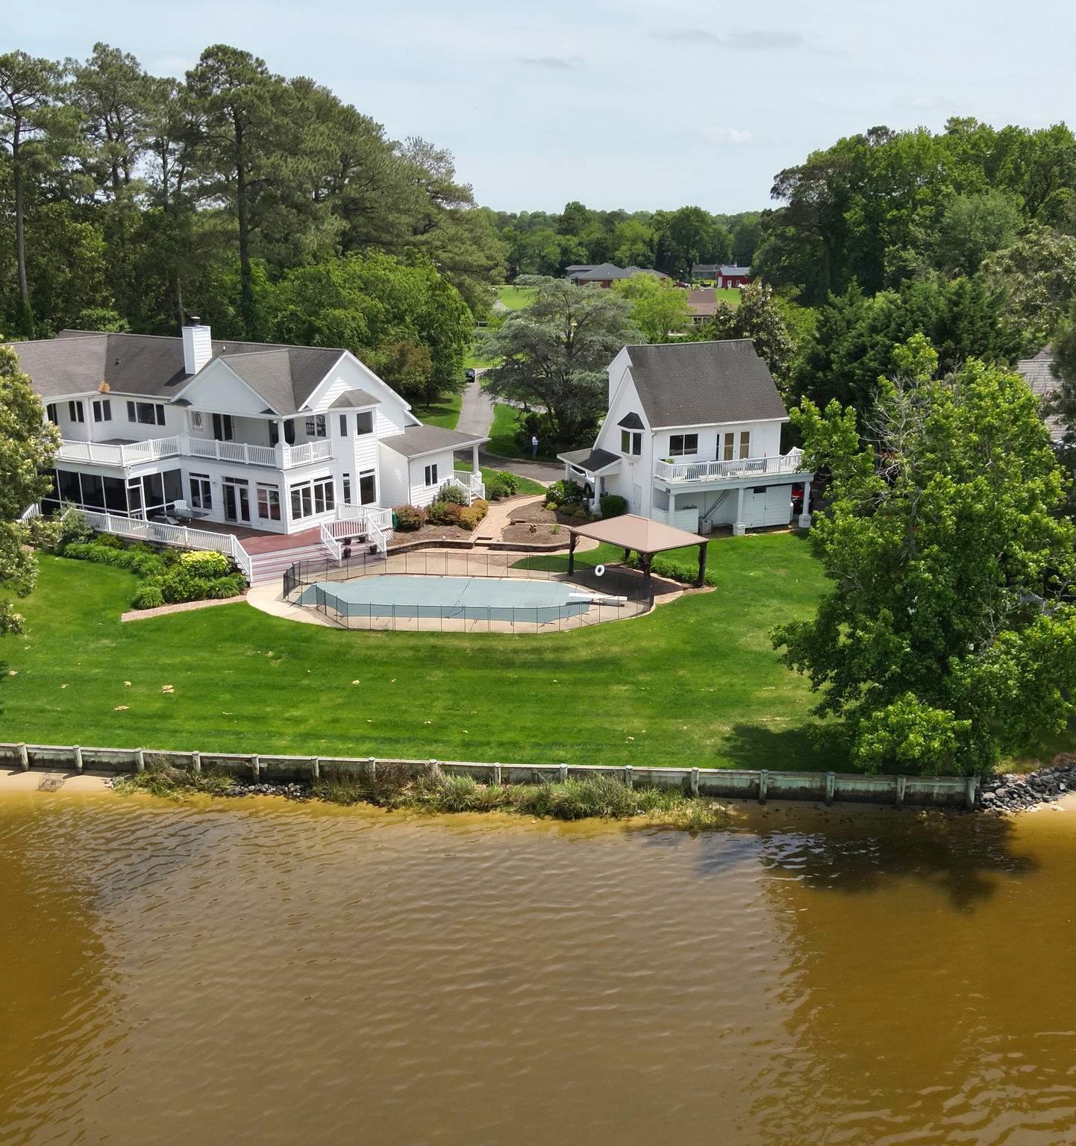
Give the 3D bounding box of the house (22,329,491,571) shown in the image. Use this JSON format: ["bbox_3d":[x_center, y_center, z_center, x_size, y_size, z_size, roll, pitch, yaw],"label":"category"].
[{"bbox_3d":[-21.328,-10.066,67.689,28.500,11.200,21.500,10,20,29],"label":"house"}]

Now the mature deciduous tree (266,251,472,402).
[{"bbox_3d":[-16.572,-23.671,104.682,19.450,15.310,19.450,0,17,0],"label":"mature deciduous tree"}]

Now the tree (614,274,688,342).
[{"bbox_3d":[18.428,-42.859,173.066,12.090,11.530,12.090,0,17,0],"label":"tree"}]

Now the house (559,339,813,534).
[{"bbox_3d":[9.076,-9.054,66.277,12.000,10.100,11.400,-7,18,-21],"label":"house"}]

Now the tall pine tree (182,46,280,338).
[{"bbox_3d":[-24.749,-26.718,88.036,8.130,30.980,8.130,0,17,0],"label":"tall pine tree"}]

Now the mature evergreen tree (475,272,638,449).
[{"bbox_3d":[1.749,-17.847,88.689,13.190,13.650,13.190,0,17,0],"label":"mature evergreen tree"}]

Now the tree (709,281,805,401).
[{"bbox_3d":[17.161,-15.938,82.999,7.670,13.360,7.670,0,17,0],"label":"tree"}]

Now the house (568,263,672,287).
[{"bbox_3d":[23.980,-86.352,308.251,31.000,7.410,17.000,1,17,5],"label":"house"}]

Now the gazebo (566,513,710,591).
[{"bbox_3d":[4.920,-1.177,52.500,4.000,3.200,5.450,-13,22,-37],"label":"gazebo"}]

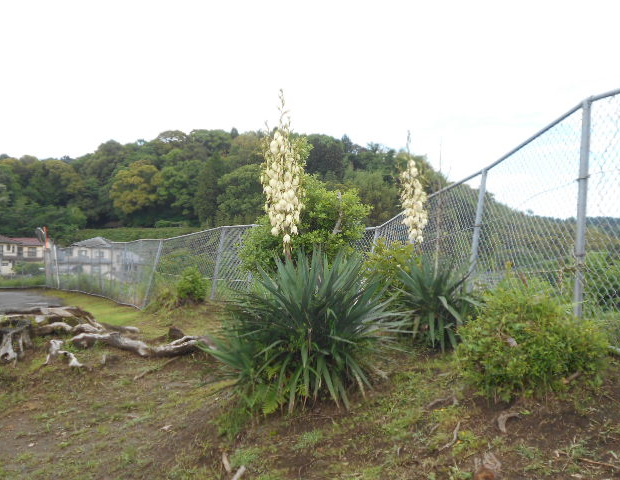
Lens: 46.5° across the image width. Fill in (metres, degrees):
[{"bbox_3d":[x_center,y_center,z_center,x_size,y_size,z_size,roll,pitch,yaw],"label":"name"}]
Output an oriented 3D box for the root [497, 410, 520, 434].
[{"bbox_3d":[0.936,0.860,3.400,0.115,0.085,0.110,0,0,0],"label":"root"}]

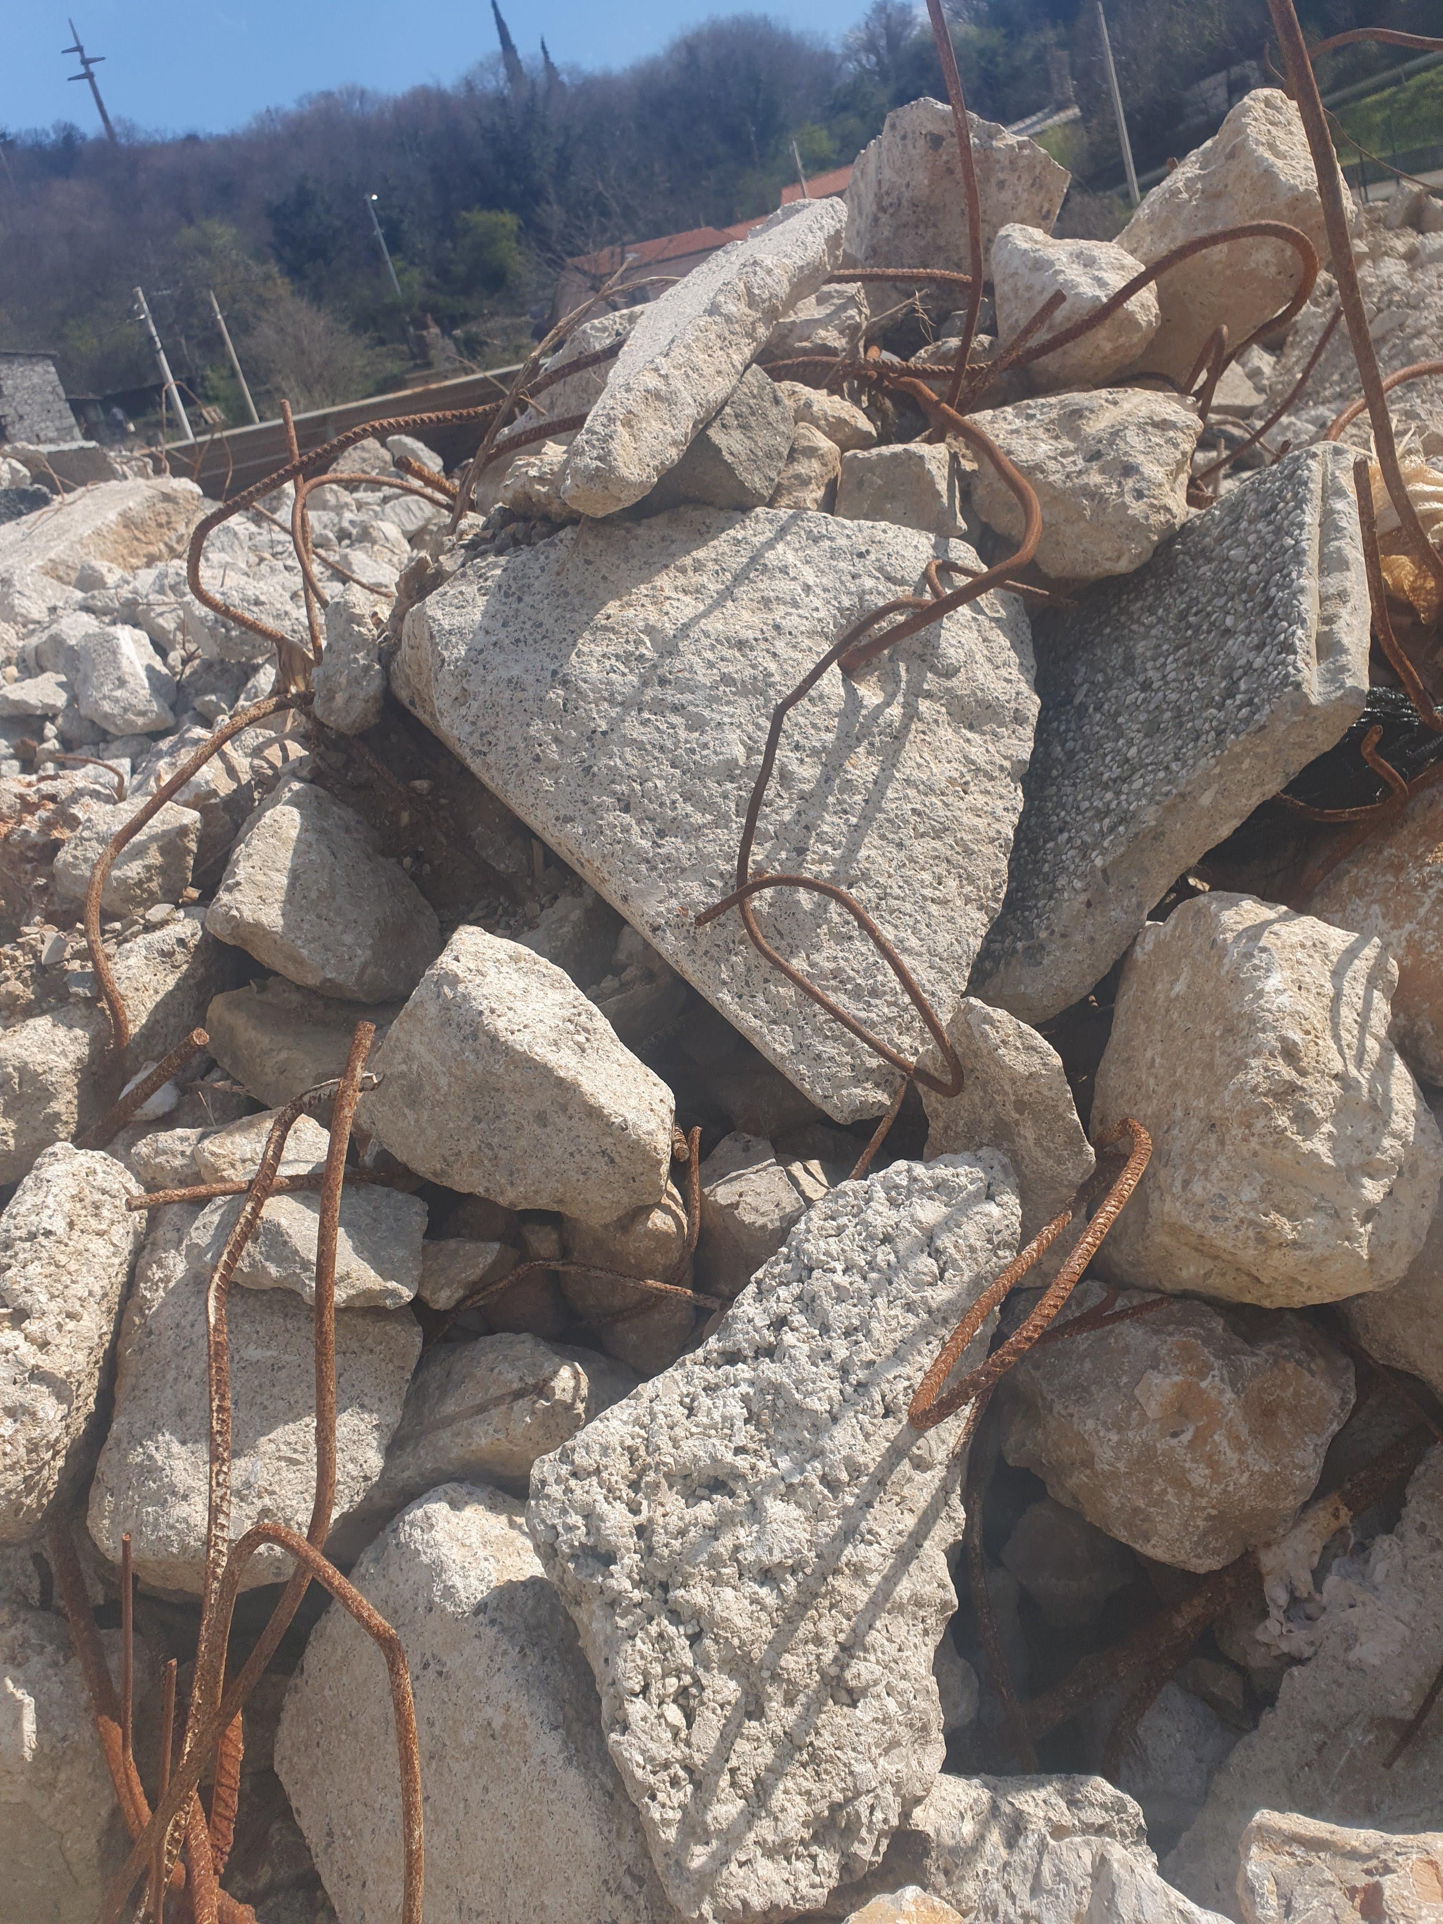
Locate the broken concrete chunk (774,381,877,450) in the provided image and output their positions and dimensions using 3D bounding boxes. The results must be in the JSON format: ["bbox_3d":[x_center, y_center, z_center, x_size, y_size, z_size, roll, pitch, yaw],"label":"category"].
[{"bbox_3d":[0.126,-0.679,1.800,0.125,0.100,0.120,-13,18,9],"label":"broken concrete chunk"}]

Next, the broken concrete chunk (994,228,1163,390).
[{"bbox_3d":[0.476,-0.881,1.950,0.215,0.220,0.200,-10,18,18],"label":"broken concrete chunk"}]

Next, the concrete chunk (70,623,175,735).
[{"bbox_3d":[-1.244,-0.588,3.000,0.215,0.215,0.200,-22,18,-17],"label":"concrete chunk"}]

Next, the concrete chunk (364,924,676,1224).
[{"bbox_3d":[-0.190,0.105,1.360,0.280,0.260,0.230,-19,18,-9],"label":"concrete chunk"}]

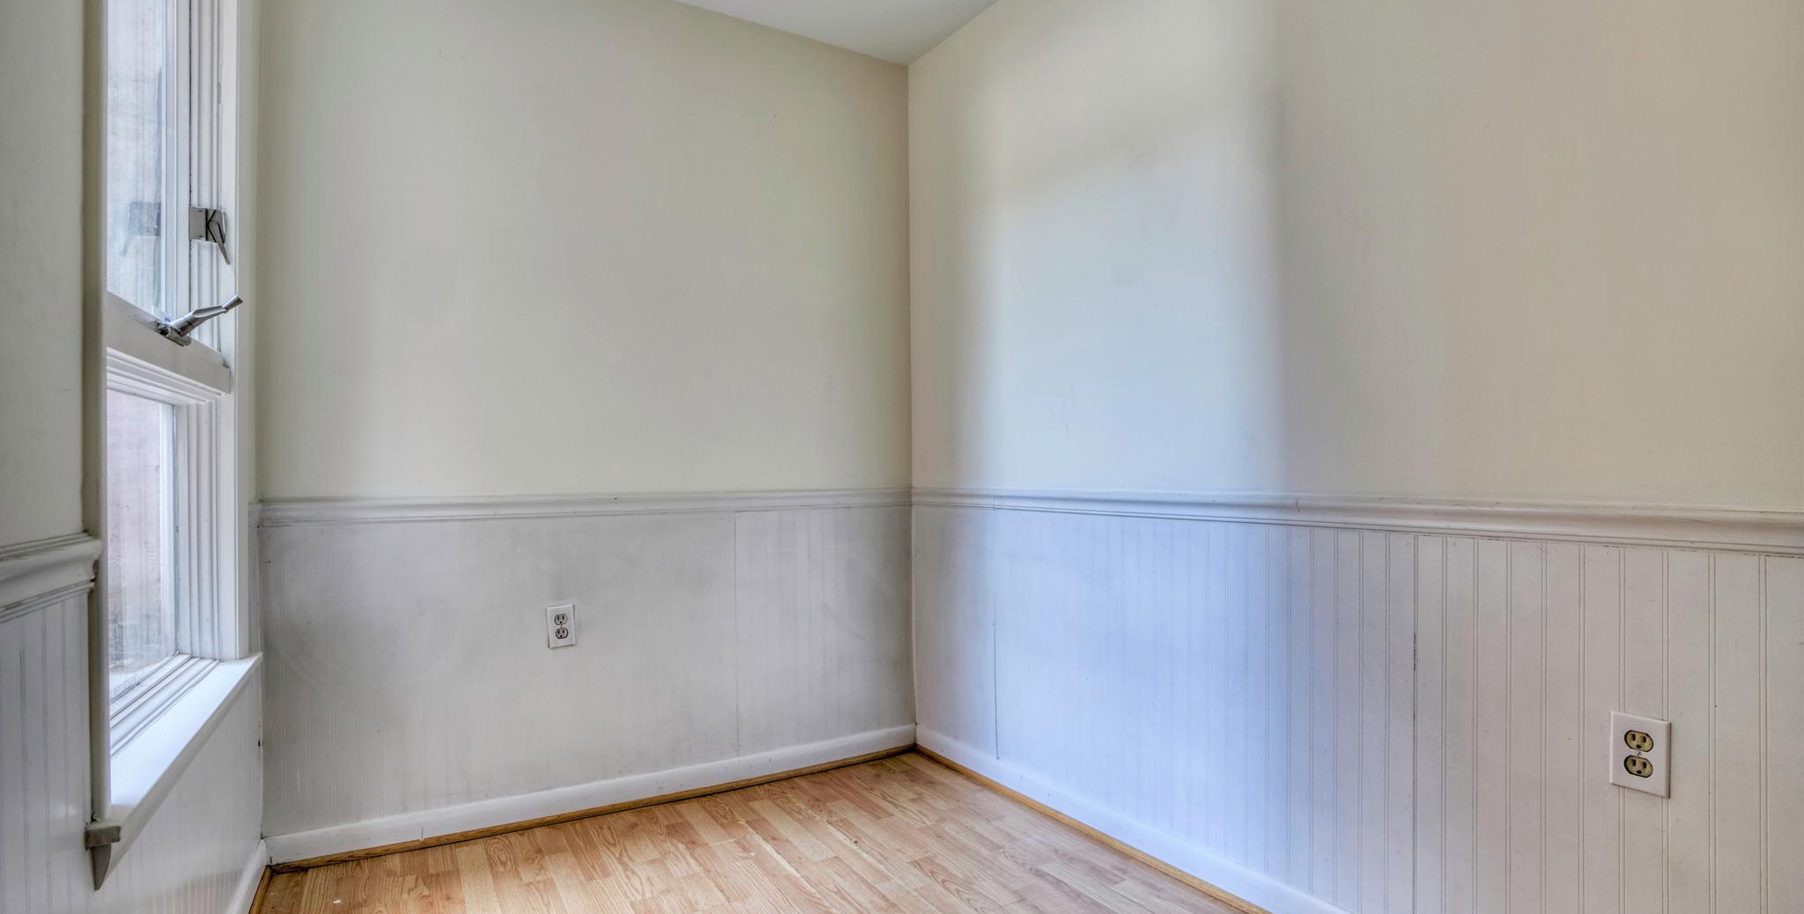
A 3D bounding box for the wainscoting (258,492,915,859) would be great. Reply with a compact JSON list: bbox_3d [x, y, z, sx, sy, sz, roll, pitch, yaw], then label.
[{"bbox_3d":[-0.758,0.556,2.389,1.831,0.894,0.050,0,-1,-28],"label":"wainscoting"}]

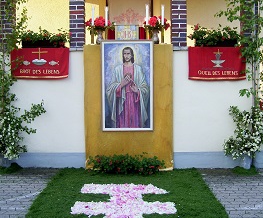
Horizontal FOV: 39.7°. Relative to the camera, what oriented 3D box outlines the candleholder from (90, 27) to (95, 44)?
[{"bbox_3d":[-0.678,-1.291,6.377,0.060,0.319,0.060,0,5,0],"label":"candleholder"}]

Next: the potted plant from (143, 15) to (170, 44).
[{"bbox_3d":[0.444,-1.387,6.398,0.501,0.501,0.400,0,5,0],"label":"potted plant"}]

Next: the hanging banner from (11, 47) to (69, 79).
[{"bbox_3d":[-1.577,-0.781,6.294,1.011,0.540,0.040,0,5,0],"label":"hanging banner"}]

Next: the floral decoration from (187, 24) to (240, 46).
[{"bbox_3d":[1.449,-1.274,6.358,0.908,0.396,0.300,0,5,0],"label":"floral decoration"}]

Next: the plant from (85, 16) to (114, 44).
[{"bbox_3d":[-0.553,-1.378,6.399,0.527,0.484,0.400,0,5,0],"label":"plant"}]

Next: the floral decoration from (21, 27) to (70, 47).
[{"bbox_3d":[-1.502,-1.240,6.361,0.873,0.362,0.300,0,5,0],"label":"floral decoration"}]

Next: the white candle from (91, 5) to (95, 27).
[{"bbox_3d":[-0.666,-1.624,6.345,0.045,0.367,0.045,0,5,0],"label":"white candle"}]

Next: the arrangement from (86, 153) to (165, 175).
[{"bbox_3d":[-0.094,0.929,6.235,1.353,0.375,0.350,0,5,0],"label":"arrangement"}]

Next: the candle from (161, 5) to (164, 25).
[{"bbox_3d":[0.549,-1.637,6.344,0.045,0.359,0.045,0,5,0],"label":"candle"}]

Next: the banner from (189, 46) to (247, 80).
[{"bbox_3d":[1.486,-0.781,6.294,1.002,0.575,0.040,0,5,0],"label":"banner"}]

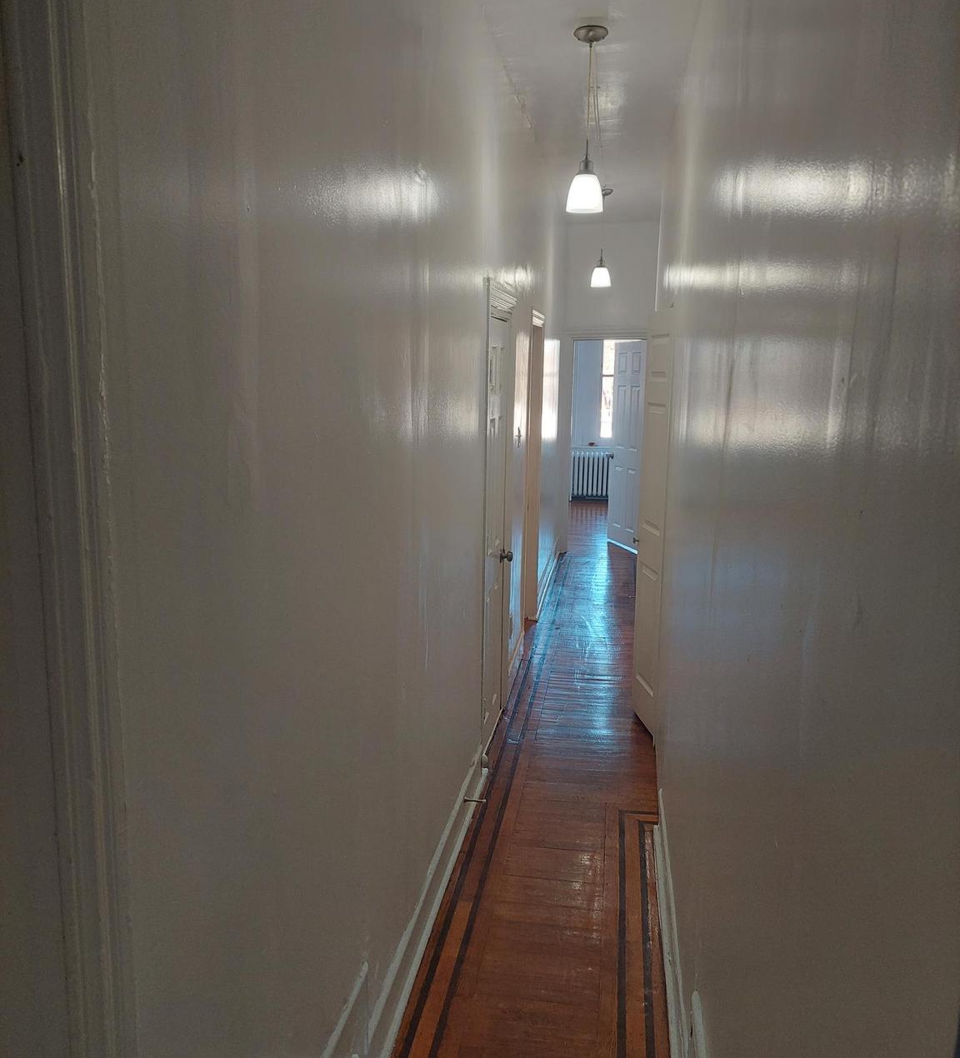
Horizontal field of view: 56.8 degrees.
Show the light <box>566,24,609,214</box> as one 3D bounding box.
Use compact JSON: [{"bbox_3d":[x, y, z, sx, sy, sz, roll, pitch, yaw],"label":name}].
[{"bbox_3d":[0.456,-1.710,3.738,0.158,0.721,0.158,3,10,9],"label":"light"}]

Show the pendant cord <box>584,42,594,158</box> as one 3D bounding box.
[{"bbox_3d":[0.457,-1.793,3.724,0.014,0.455,0.014,3,10,9],"label":"pendant cord"}]

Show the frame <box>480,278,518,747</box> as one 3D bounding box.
[{"bbox_3d":[0.034,-0.028,4.017,0.119,2.065,0.929,3,10,9],"label":"frame"}]

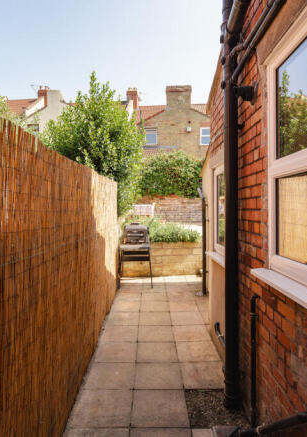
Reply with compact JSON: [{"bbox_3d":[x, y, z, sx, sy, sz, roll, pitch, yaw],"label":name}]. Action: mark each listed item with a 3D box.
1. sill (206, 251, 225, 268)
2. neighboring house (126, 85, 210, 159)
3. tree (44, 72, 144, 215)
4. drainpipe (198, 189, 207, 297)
[{"bbox_3d":[0.720,0.445,3.120,0.130,0.040,1.050,0,2,-1],"label":"sill"},{"bbox_3d":[1.750,-4.900,23.500,6.800,8.400,7.000,0,2,0],"label":"neighboring house"},{"bbox_3d":[-1.480,-1.500,7.300,2.500,4.100,2.400,0,2,0],"label":"tree"},{"bbox_3d":[0.865,0.420,5.050,0.110,1.870,0.090,0,2,-1],"label":"drainpipe"}]

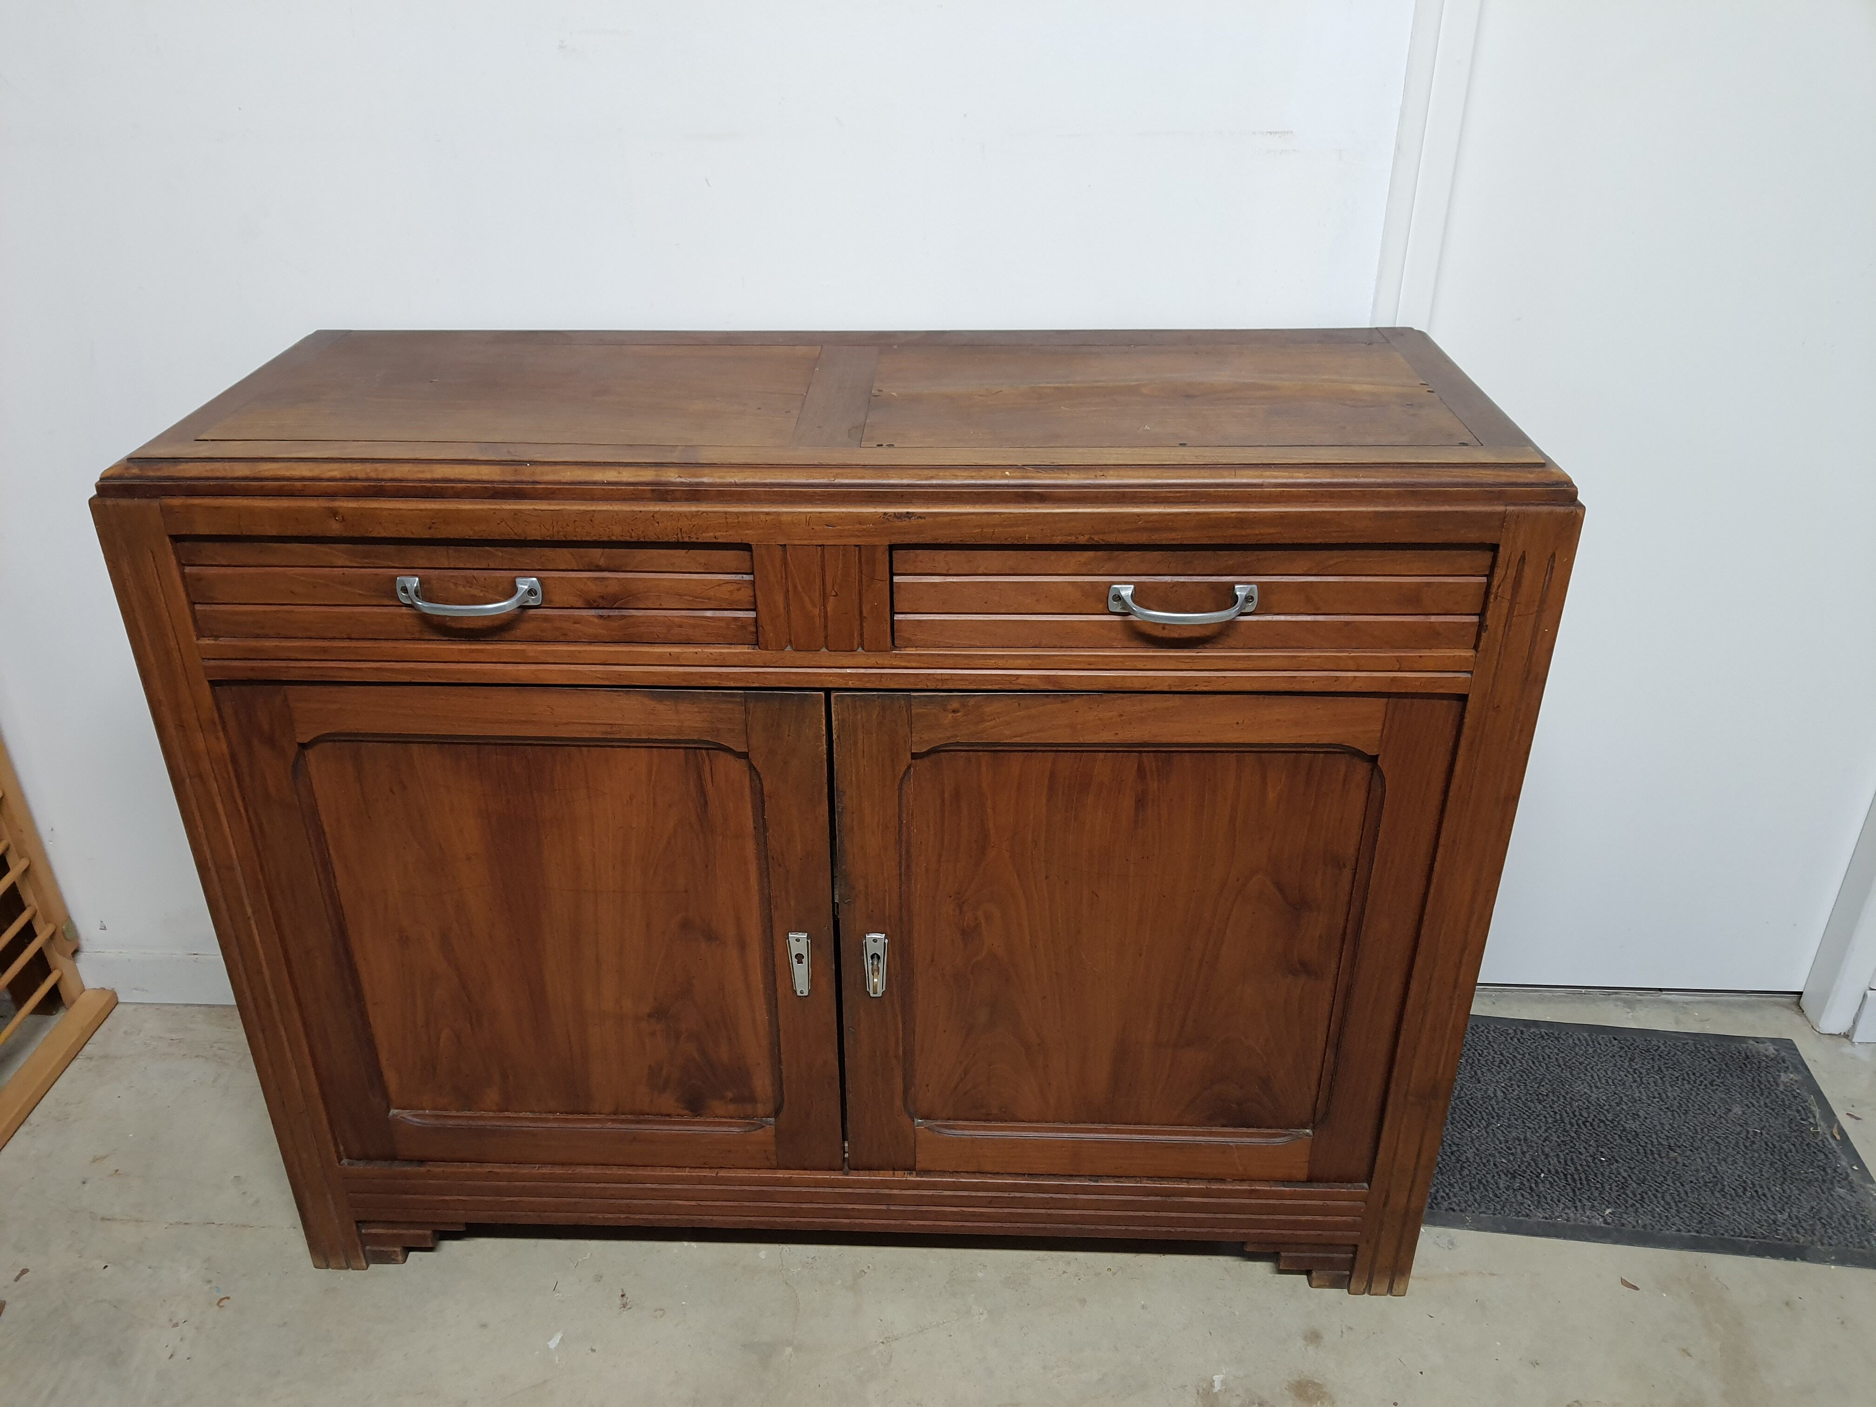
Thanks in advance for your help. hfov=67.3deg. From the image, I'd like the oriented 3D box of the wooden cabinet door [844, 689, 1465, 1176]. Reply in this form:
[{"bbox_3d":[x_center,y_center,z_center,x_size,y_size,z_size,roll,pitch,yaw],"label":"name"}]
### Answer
[{"bbox_3d":[0.197,0.264,1.484,0.595,0.628,0.022,1,29,1],"label":"wooden cabinet door"}]

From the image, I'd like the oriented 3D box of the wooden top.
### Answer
[{"bbox_3d":[-0.090,-0.303,1.438,1.285,0.030,0.486,1,29,1],"label":"wooden top"}]

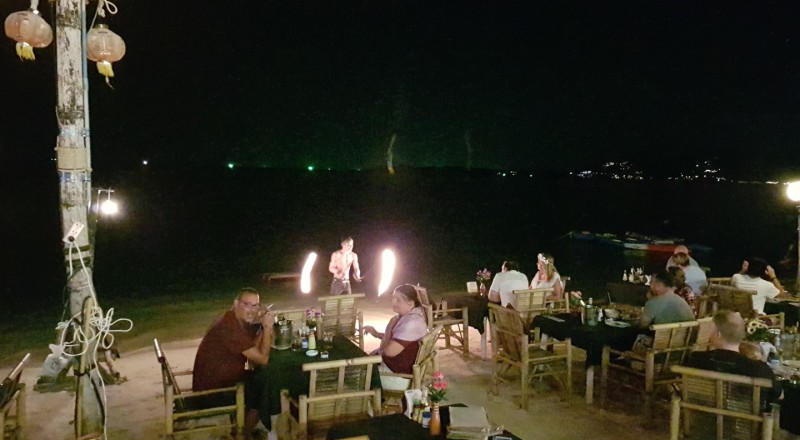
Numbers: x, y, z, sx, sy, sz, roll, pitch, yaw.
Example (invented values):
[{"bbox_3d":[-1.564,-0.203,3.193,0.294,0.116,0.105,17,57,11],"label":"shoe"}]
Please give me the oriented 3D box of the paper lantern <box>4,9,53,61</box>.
[{"bbox_3d":[-1.976,-0.988,3.200,0.260,0.290,0.260,10,4,-30],"label":"paper lantern"}]

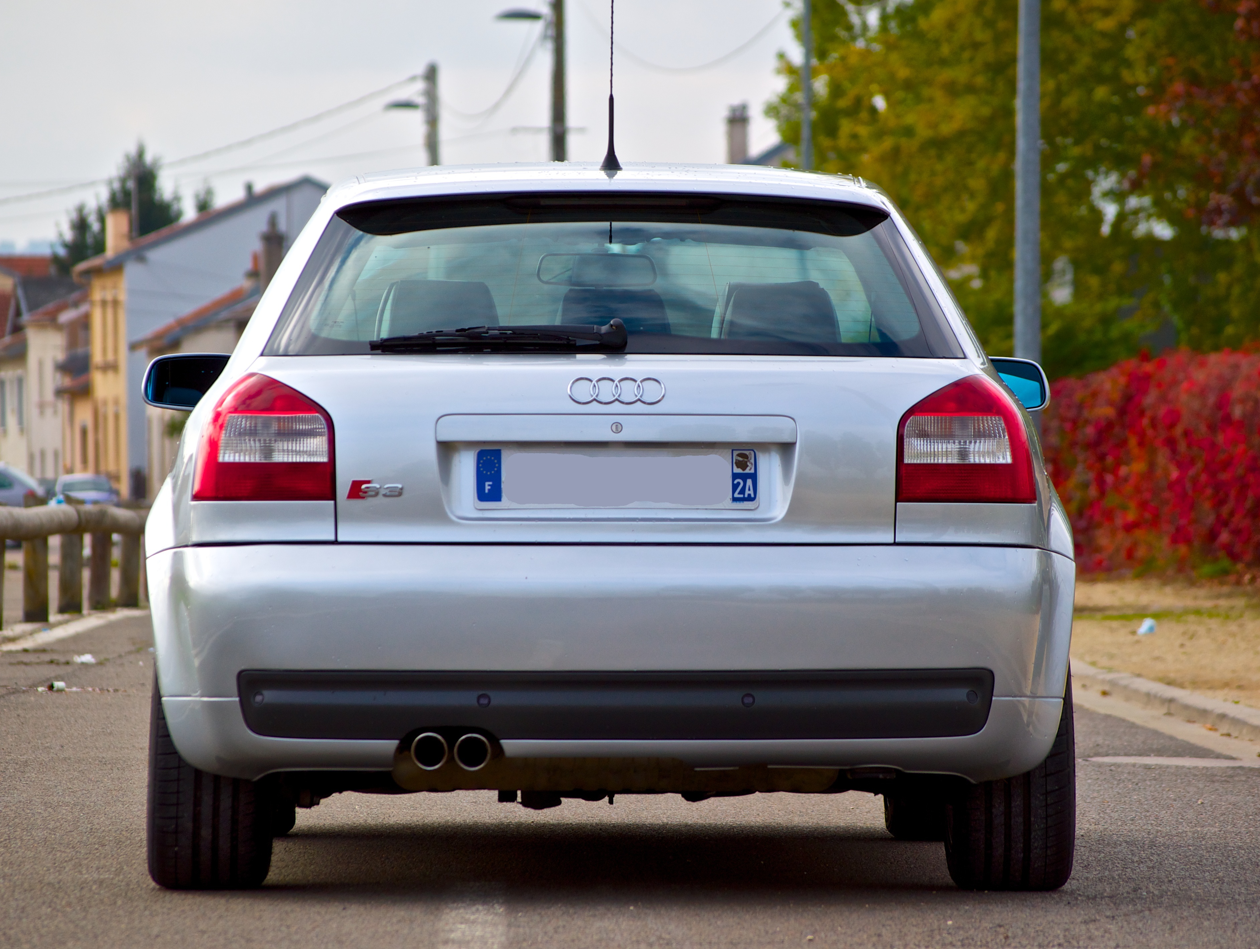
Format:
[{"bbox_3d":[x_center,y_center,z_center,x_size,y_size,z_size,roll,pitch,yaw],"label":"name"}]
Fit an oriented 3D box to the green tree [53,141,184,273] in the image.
[{"bbox_3d":[-16.300,-4.700,255.000,4.900,12.000,4.900,0,0,0],"label":"green tree"}]

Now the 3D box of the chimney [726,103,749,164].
[{"bbox_3d":[2.410,-7.620,180.000,0.530,1.520,0.550,0,0,-10],"label":"chimney"}]

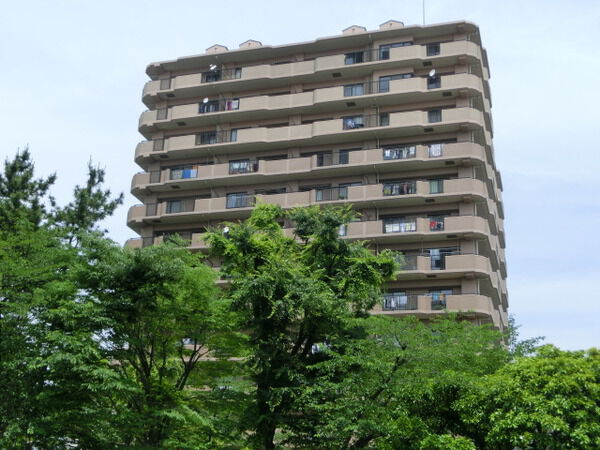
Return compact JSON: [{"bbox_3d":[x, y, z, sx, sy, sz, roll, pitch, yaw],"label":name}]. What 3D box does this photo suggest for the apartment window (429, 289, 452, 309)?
[{"bbox_3d":[10.094,5.408,58.350,1.670,1.786,0.144,-4,-21,16],"label":"apartment window"}]

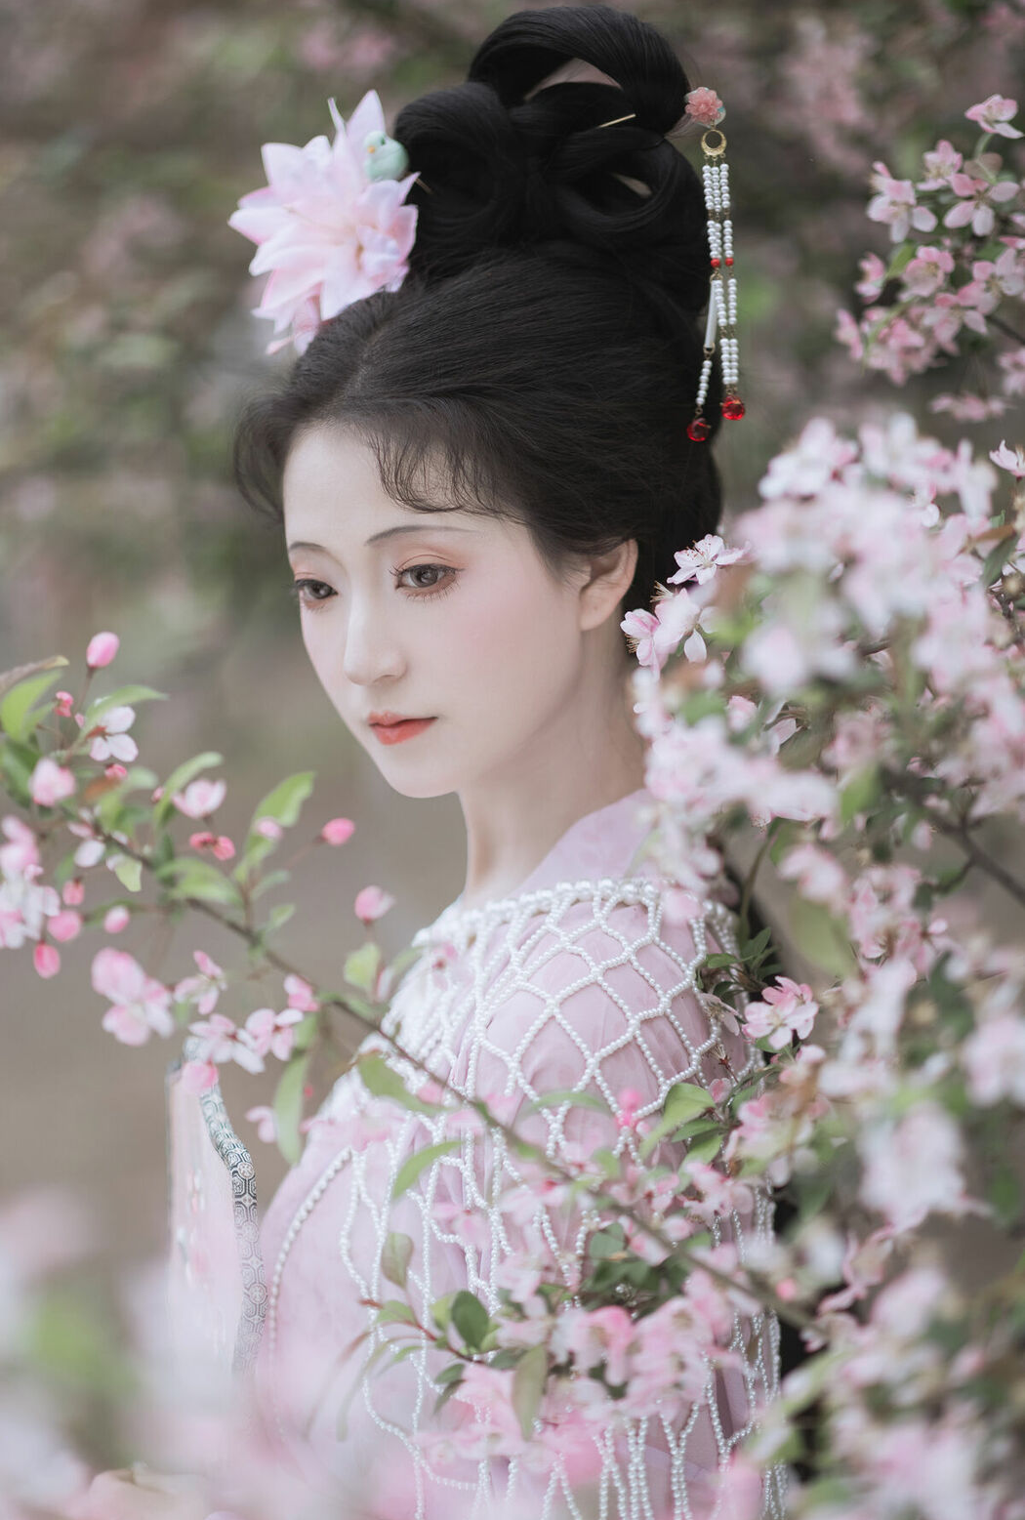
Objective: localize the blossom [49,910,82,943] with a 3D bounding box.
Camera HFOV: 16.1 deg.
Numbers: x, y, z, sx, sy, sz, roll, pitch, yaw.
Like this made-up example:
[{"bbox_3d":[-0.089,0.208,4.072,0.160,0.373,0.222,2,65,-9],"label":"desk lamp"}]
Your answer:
[{"bbox_3d":[-0.189,0.070,1.530,0.015,0.014,0.015,0,2,0],"label":"blossom"}]

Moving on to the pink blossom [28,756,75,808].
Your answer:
[{"bbox_3d":[-0.191,0.009,1.510,0.020,0.021,0.020,0,2,0],"label":"pink blossom"}]

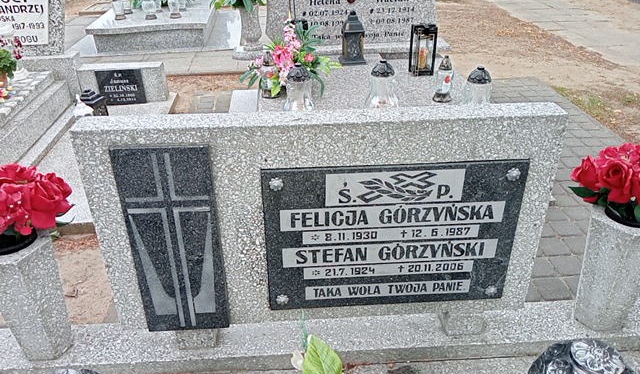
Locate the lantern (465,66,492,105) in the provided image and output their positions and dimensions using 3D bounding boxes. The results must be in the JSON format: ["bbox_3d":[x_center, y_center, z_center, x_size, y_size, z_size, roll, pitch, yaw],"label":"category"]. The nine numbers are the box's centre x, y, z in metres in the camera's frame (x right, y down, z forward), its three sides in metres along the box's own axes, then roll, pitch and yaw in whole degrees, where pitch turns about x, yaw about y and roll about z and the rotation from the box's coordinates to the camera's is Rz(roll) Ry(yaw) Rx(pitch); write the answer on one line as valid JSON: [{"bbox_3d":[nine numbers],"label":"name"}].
[{"bbox_3d":[0.810,-0.476,2.578,0.155,0.260,0.155,-2,29,-4],"label":"lantern"}]

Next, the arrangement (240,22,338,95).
[{"bbox_3d":[-0.163,-0.719,2.842,0.490,0.390,0.330,-2,29,-3],"label":"arrangement"}]

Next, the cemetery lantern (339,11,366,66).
[{"bbox_3d":[0.217,-0.977,3.391,0.180,0.315,0.170,-2,29,-3],"label":"cemetery lantern"}]

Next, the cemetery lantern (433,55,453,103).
[{"bbox_3d":[0.654,-0.576,2.732,0.097,0.235,0.097,-2,29,-3],"label":"cemetery lantern"}]

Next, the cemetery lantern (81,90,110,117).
[{"bbox_3d":[-1.070,-0.337,2.497,0.118,0.255,0.118,-2,29,-3],"label":"cemetery lantern"}]

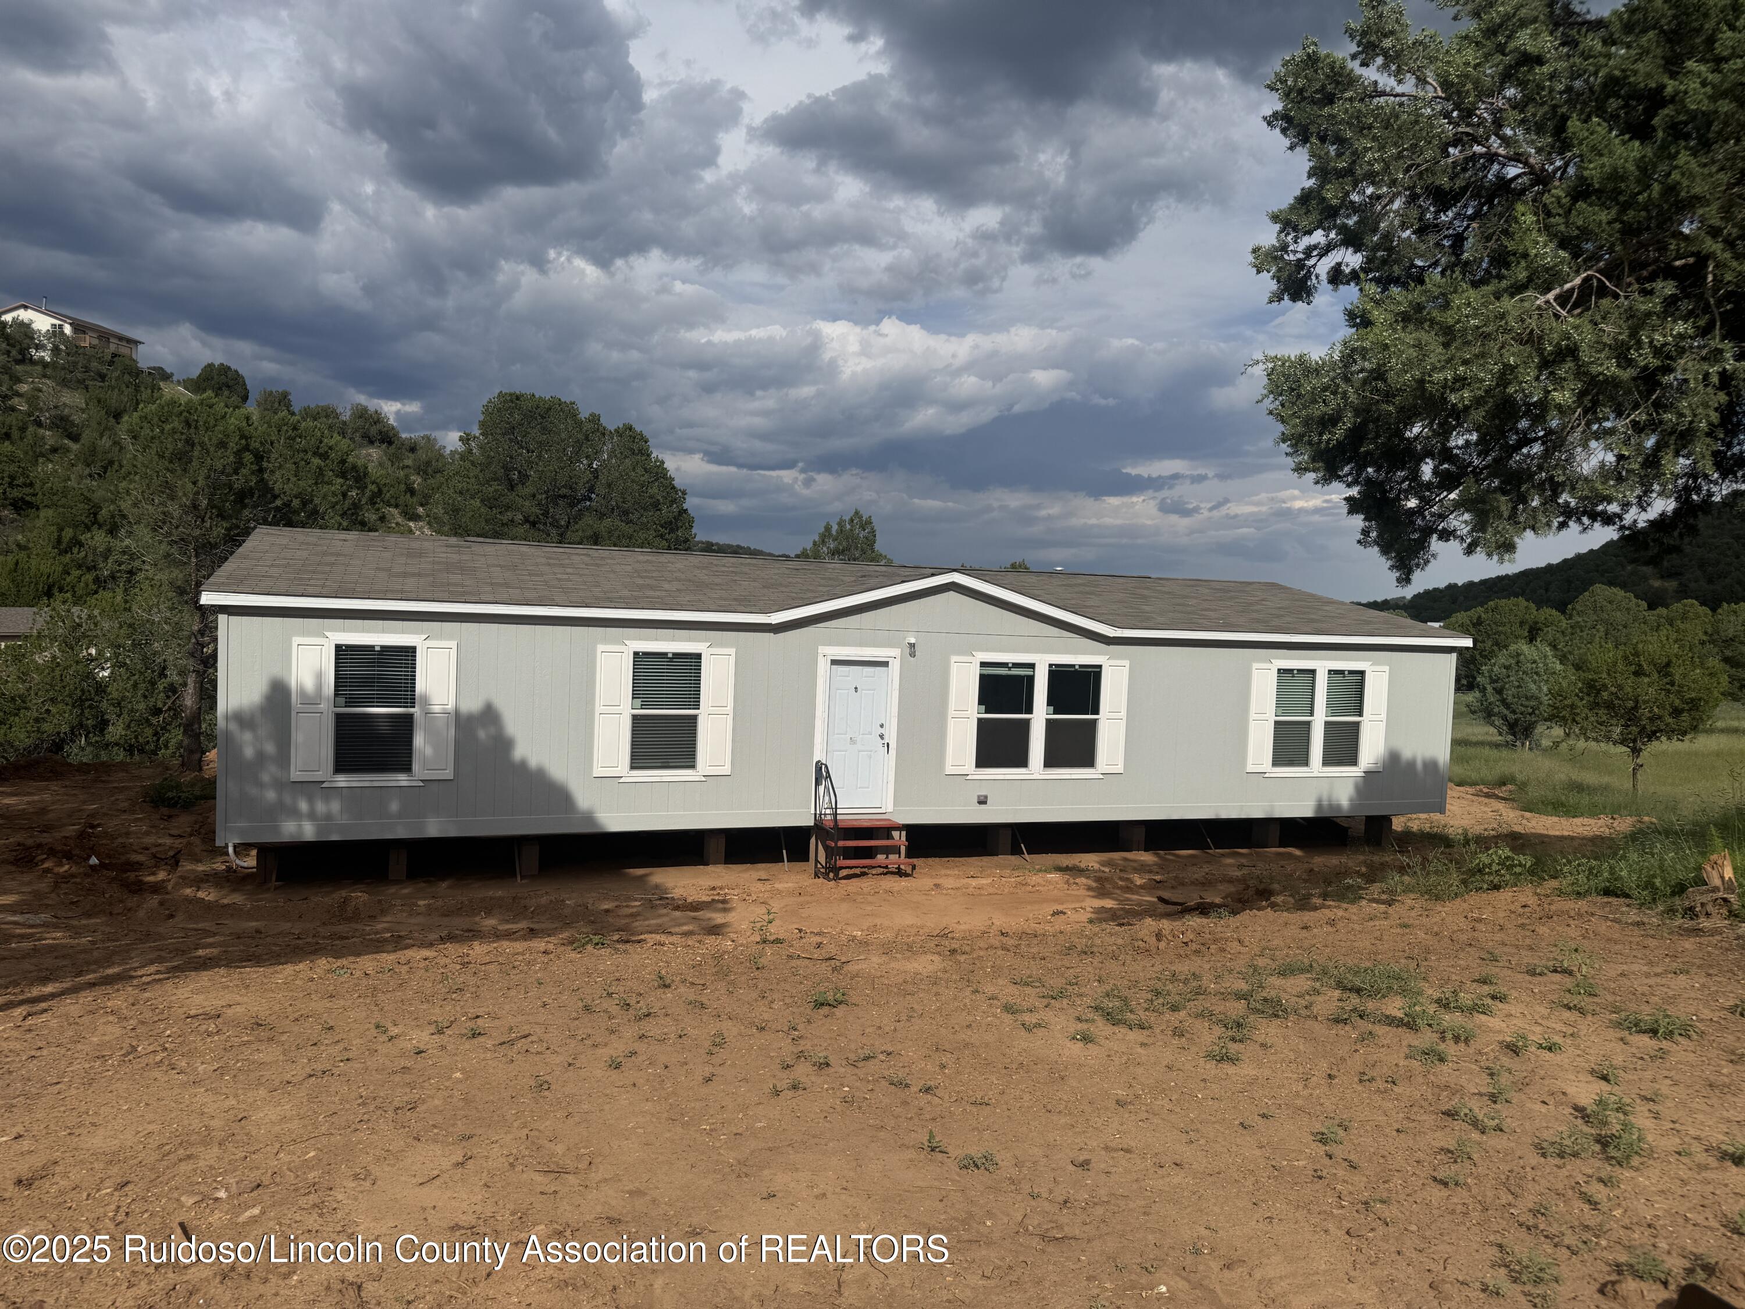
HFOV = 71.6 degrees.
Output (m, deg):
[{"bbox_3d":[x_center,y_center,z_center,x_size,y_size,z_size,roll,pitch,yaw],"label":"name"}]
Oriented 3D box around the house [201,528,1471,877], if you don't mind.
[{"bbox_3d":[-0.528,0.435,20.133,17.430,4.090,9.200,1,3,-20],"label":"house"}]

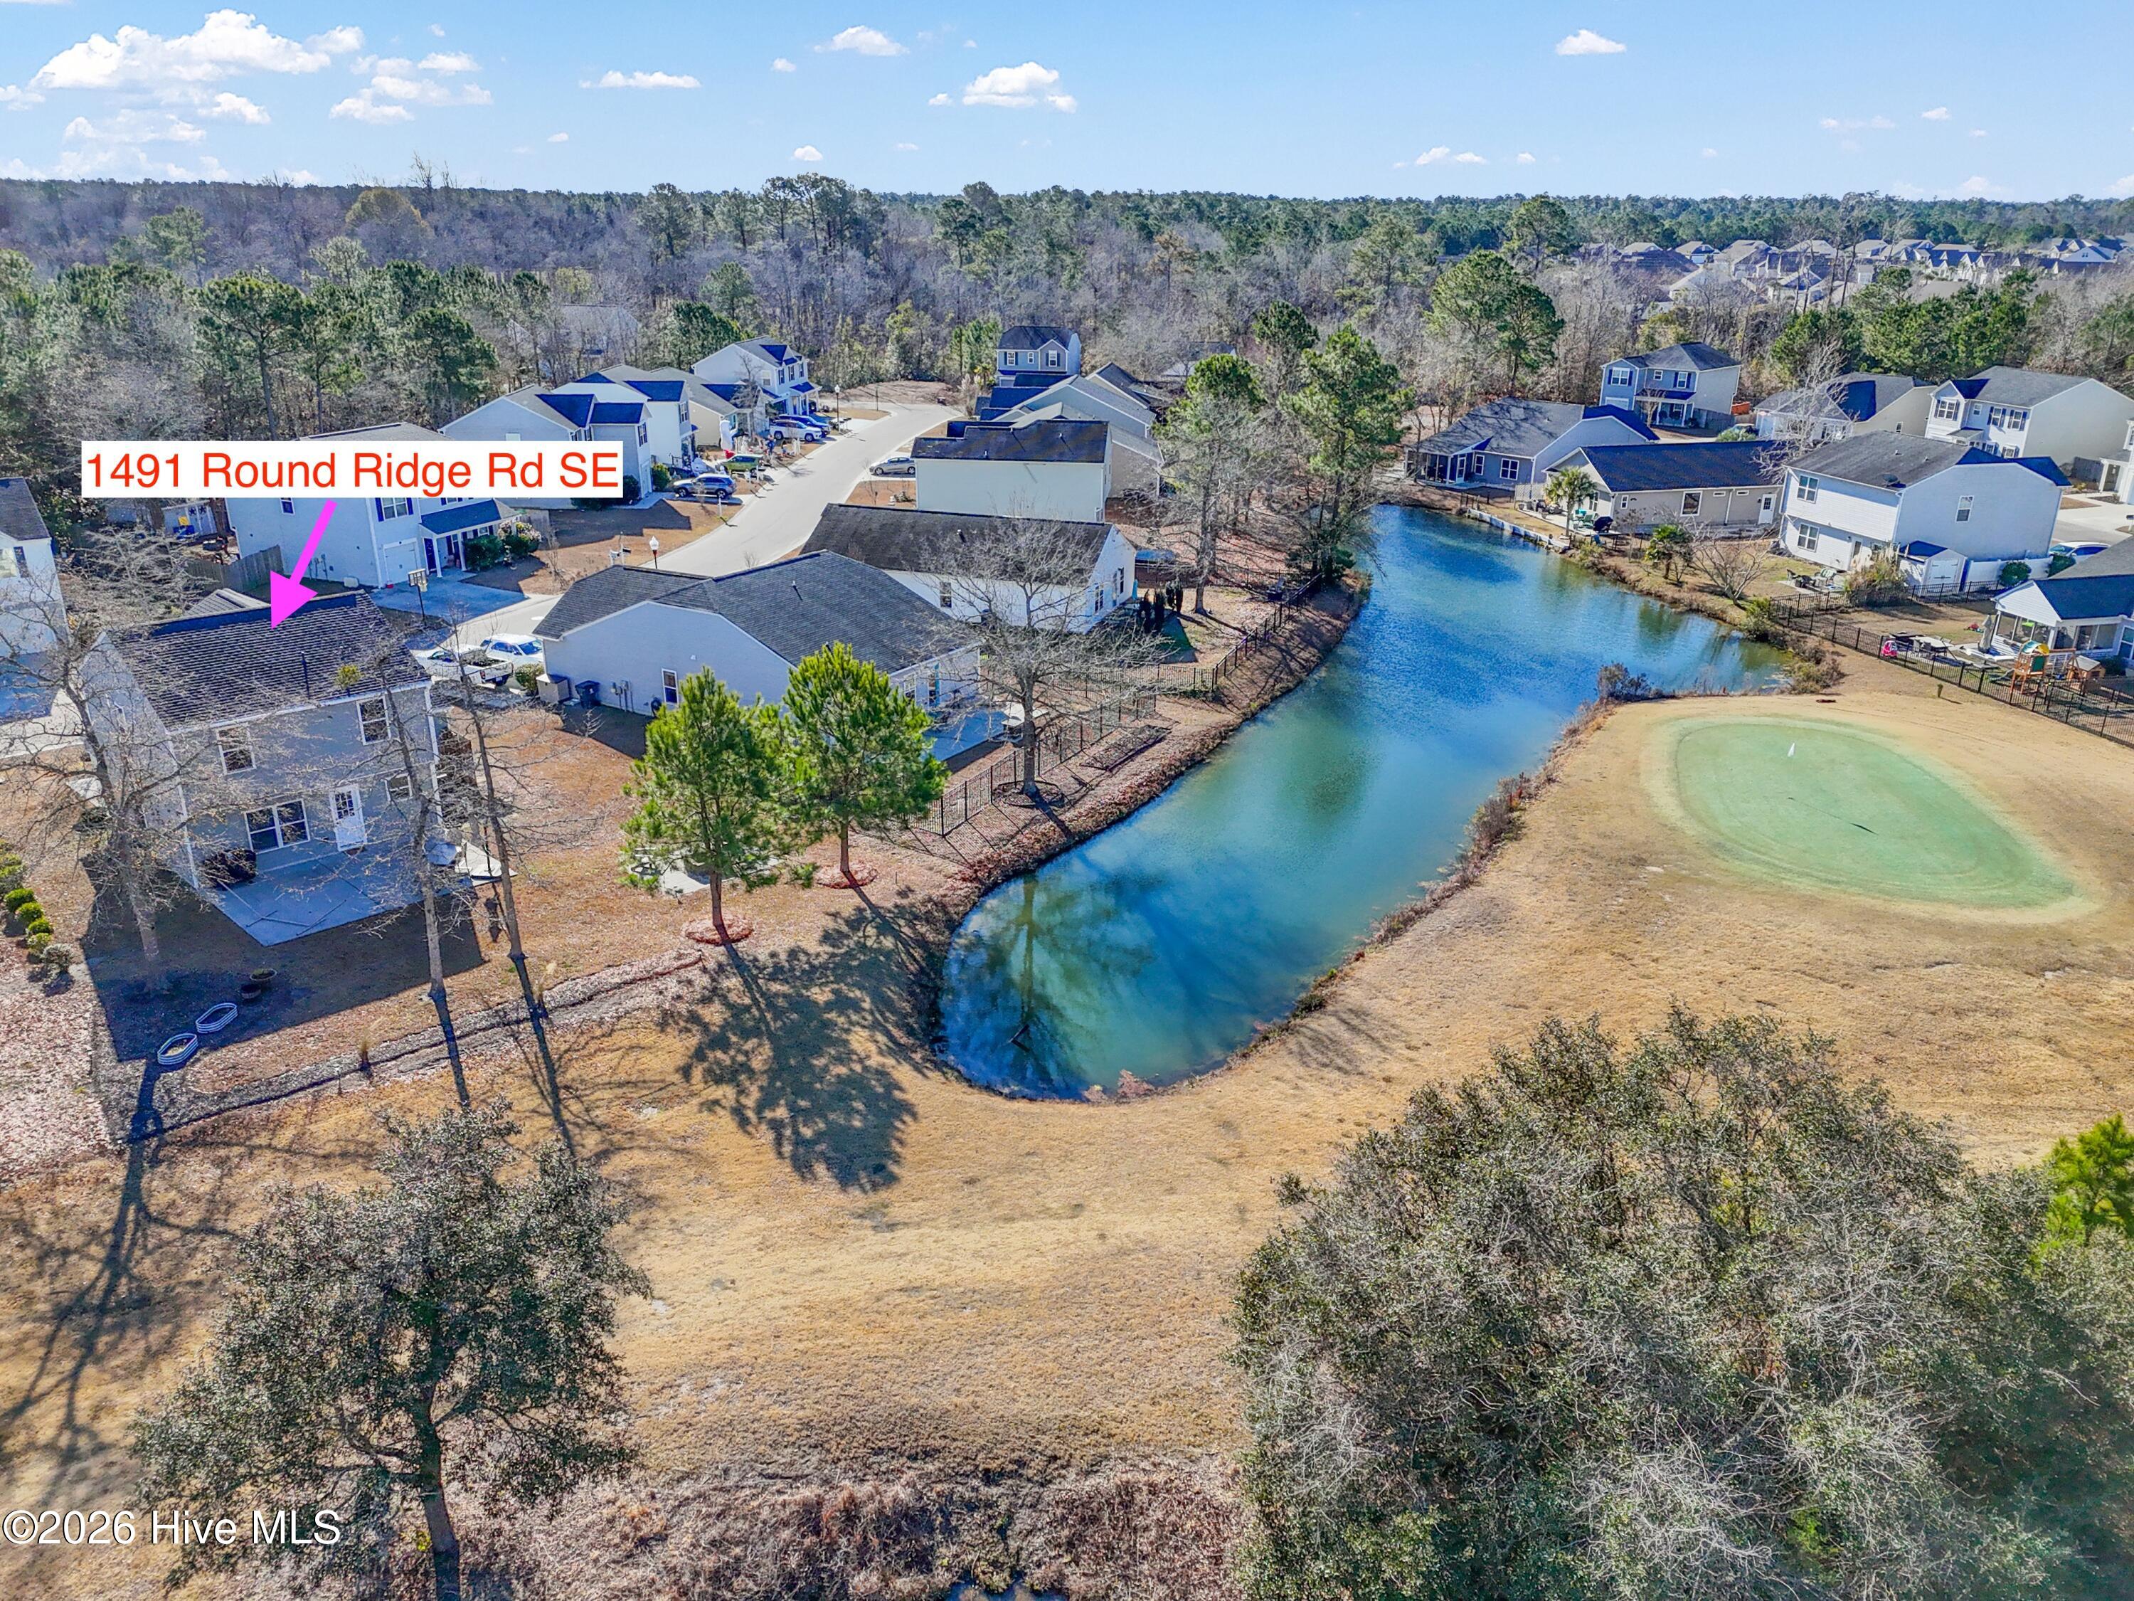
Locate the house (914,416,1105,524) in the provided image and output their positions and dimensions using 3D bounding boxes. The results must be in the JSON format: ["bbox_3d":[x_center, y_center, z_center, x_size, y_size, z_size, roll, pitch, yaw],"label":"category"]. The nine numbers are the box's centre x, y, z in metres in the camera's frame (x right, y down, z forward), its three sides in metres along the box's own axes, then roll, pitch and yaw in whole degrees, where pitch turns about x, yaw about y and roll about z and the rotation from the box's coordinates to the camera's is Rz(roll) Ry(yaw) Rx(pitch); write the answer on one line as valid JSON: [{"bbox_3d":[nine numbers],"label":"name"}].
[{"bbox_3d":[-3.663,-22.351,102.384,12.900,7.300,8.700,2,22,4],"label":"house"}]

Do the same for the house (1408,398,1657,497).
[{"bbox_3d":[39.089,-30.629,124.968,20.000,6.200,10.800,-18,29,-38],"label":"house"}]

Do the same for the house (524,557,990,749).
[{"bbox_3d":[-13.827,-7.235,65.072,17.100,5.700,10.200,13,26,29],"label":"house"}]

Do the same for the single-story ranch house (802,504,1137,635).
[{"bbox_3d":[-5.487,-13.236,80.652,17.100,4.900,8.800,7,24,18],"label":"single-story ranch house"}]

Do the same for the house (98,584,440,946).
[{"bbox_3d":[-29.532,-3.175,54.273,8.805,7.835,10.200,-20,30,-41],"label":"house"}]

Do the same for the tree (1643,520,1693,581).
[{"bbox_3d":[37.195,-15.345,91.249,2.900,3.500,2.900,0,22,0],"label":"tree"}]

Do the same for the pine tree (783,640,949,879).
[{"bbox_3d":[-6.755,-1.183,47.417,5.290,7.990,5.290,-4,23,-9],"label":"pine tree"}]

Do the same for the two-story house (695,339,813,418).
[{"bbox_3d":[-32.535,-44.800,156.856,10.600,7.800,10.000,3,22,6],"label":"two-story house"}]

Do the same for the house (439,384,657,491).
[{"bbox_3d":[-37.928,-26.333,109.623,13.093,7.728,7.900,0,22,-2],"label":"house"}]

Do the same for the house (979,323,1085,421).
[{"bbox_3d":[-3.336,-52.227,175.667,8.400,7.800,10.500,4,22,8],"label":"house"}]

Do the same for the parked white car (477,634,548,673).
[{"bbox_3d":[-26.288,-7.085,71.809,4.500,1.650,1.850,10,24,23],"label":"parked white car"}]

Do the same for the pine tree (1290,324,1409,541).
[{"bbox_3d":[16.459,-20.706,86.968,7.250,13.890,7.250,4,23,10],"label":"pine tree"}]

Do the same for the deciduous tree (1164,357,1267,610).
[{"bbox_3d":[7.558,-16.497,77.467,5.410,13.360,5.410,2,23,5],"label":"deciduous tree"}]

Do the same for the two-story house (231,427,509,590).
[{"bbox_3d":[-42.748,-18.415,90.270,11.837,7.924,9.300,10,24,21],"label":"two-story house"}]

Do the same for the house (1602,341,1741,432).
[{"bbox_3d":[58.410,-40.345,143.021,8.500,7.400,11.800,21,30,41],"label":"house"}]

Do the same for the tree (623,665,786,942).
[{"bbox_3d":[-10.751,0.107,43.821,4.890,8.350,4.890,-6,23,-14],"label":"tree"}]

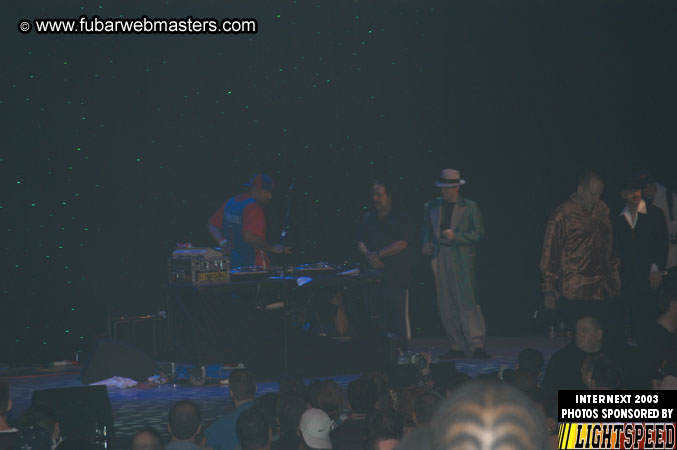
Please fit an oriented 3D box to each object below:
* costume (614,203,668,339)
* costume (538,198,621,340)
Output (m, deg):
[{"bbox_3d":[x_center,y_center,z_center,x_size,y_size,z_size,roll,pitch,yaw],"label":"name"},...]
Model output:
[{"bbox_3d":[3.200,0.480,25.200,0.580,1.480,0.360,0,0,-9],"label":"costume"},{"bbox_3d":[2.080,0.460,20.800,0.680,1.450,0.420,0,0,-22],"label":"costume"}]

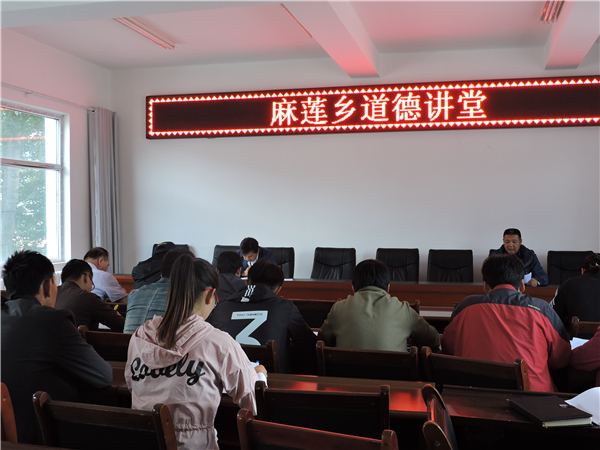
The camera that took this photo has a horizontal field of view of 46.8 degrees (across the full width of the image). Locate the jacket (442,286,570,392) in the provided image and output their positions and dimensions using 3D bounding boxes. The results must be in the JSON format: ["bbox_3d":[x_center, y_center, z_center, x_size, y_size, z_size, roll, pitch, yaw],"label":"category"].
[{"bbox_3d":[0.894,0.581,3.029,0.570,0.630,0.480,0,1,15],"label":"jacket"}]

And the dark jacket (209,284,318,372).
[{"bbox_3d":[-0.196,0.604,3.441,0.550,0.620,0.460,0,1,9],"label":"dark jacket"}]

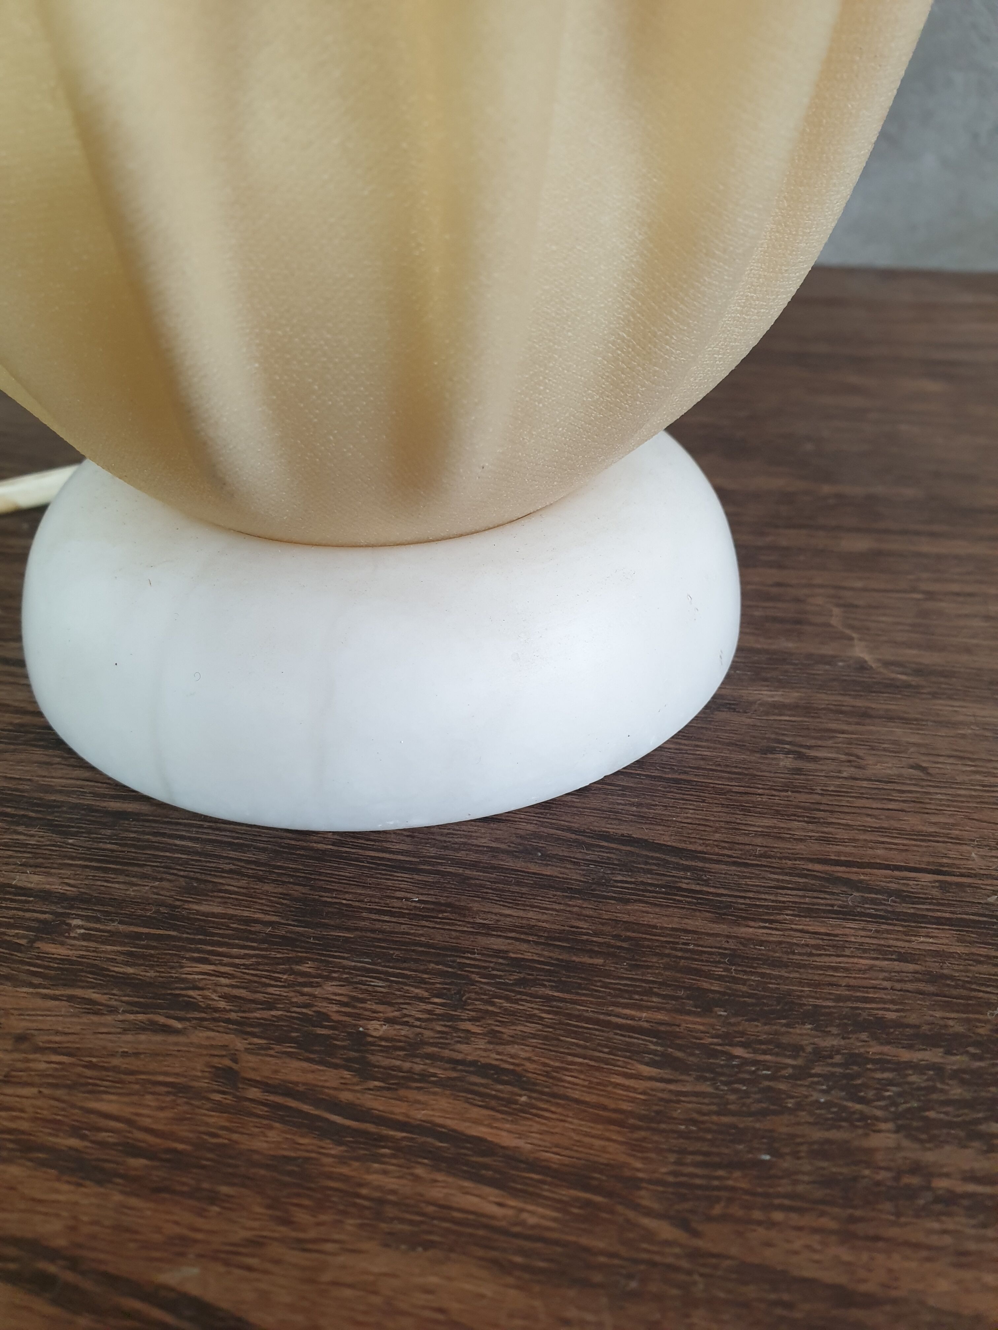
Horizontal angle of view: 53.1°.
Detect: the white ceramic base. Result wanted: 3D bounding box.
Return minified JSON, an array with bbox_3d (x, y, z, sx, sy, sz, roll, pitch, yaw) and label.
[{"bbox_3d":[-0.019,-0.022,0.173,0.122,0.031,0.122,-1,34,0],"label":"white ceramic base"}]

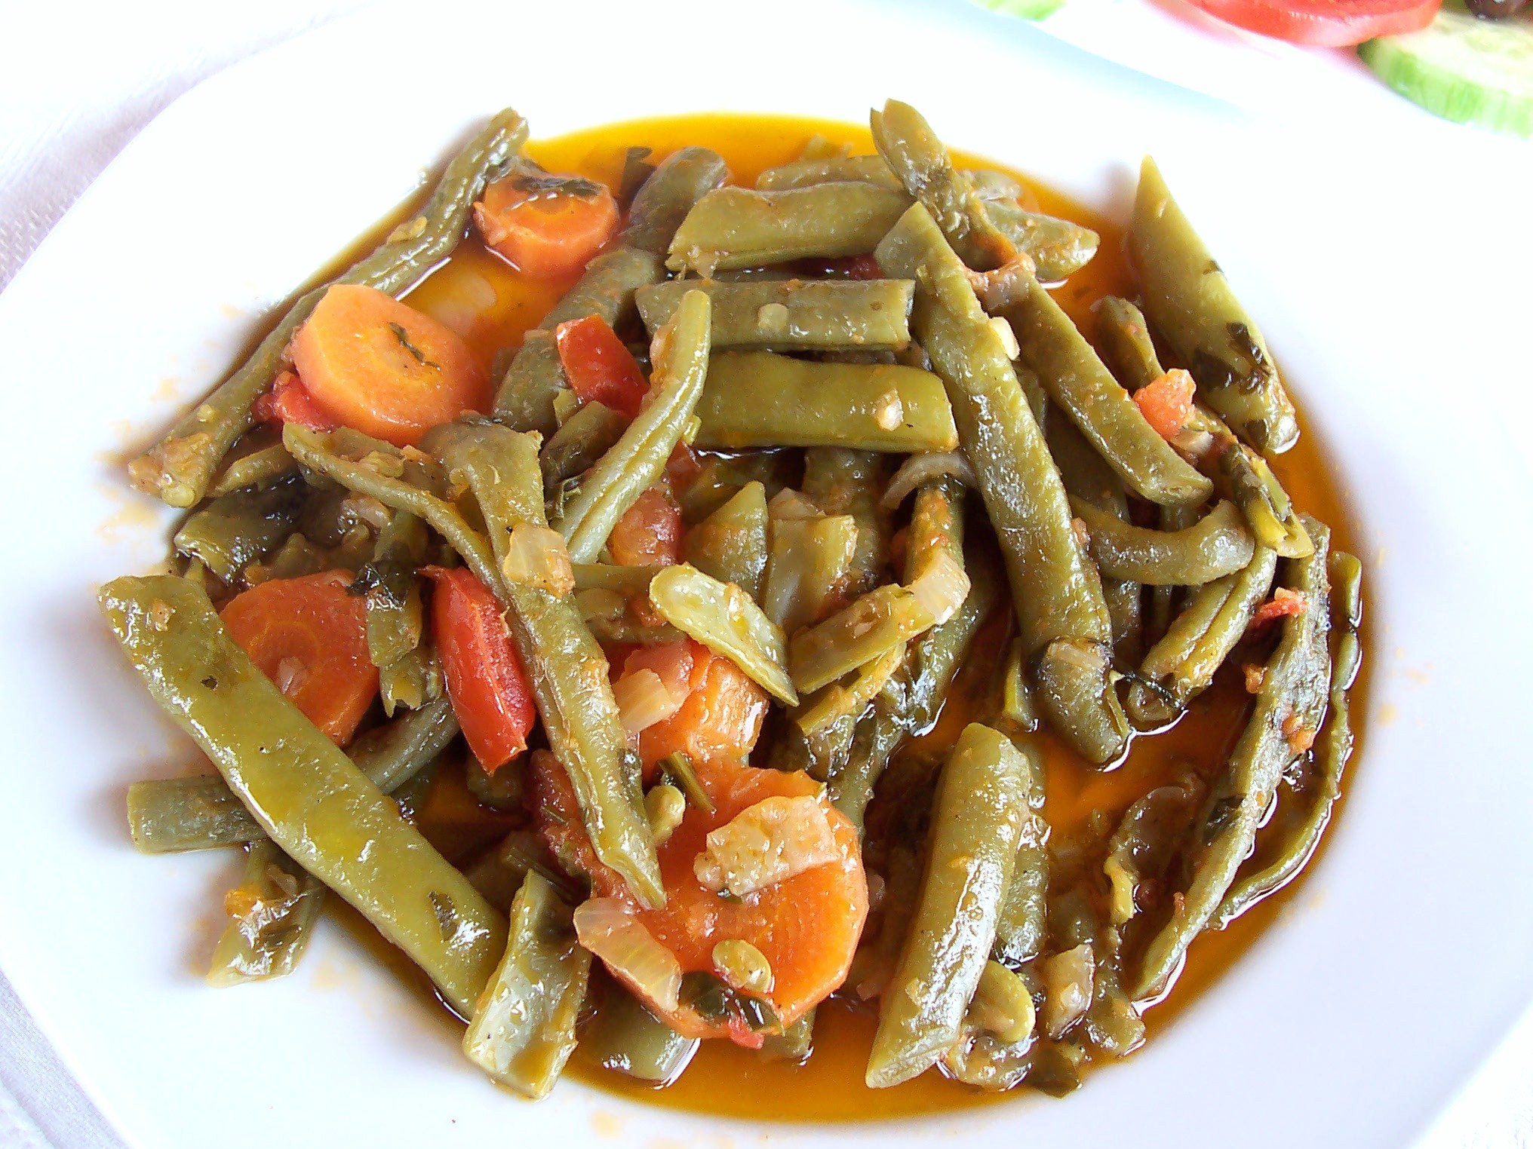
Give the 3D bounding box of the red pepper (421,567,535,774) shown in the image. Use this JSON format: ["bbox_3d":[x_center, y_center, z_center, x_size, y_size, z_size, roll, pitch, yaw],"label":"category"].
[{"bbox_3d":[-0.038,0.013,0.219,0.011,0.009,0.026,-17,64,-15],"label":"red pepper"}]

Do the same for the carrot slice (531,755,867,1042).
[{"bbox_3d":[-0.006,0.041,0.207,0.035,0.009,0.035,1,63,-3],"label":"carrot slice"}]

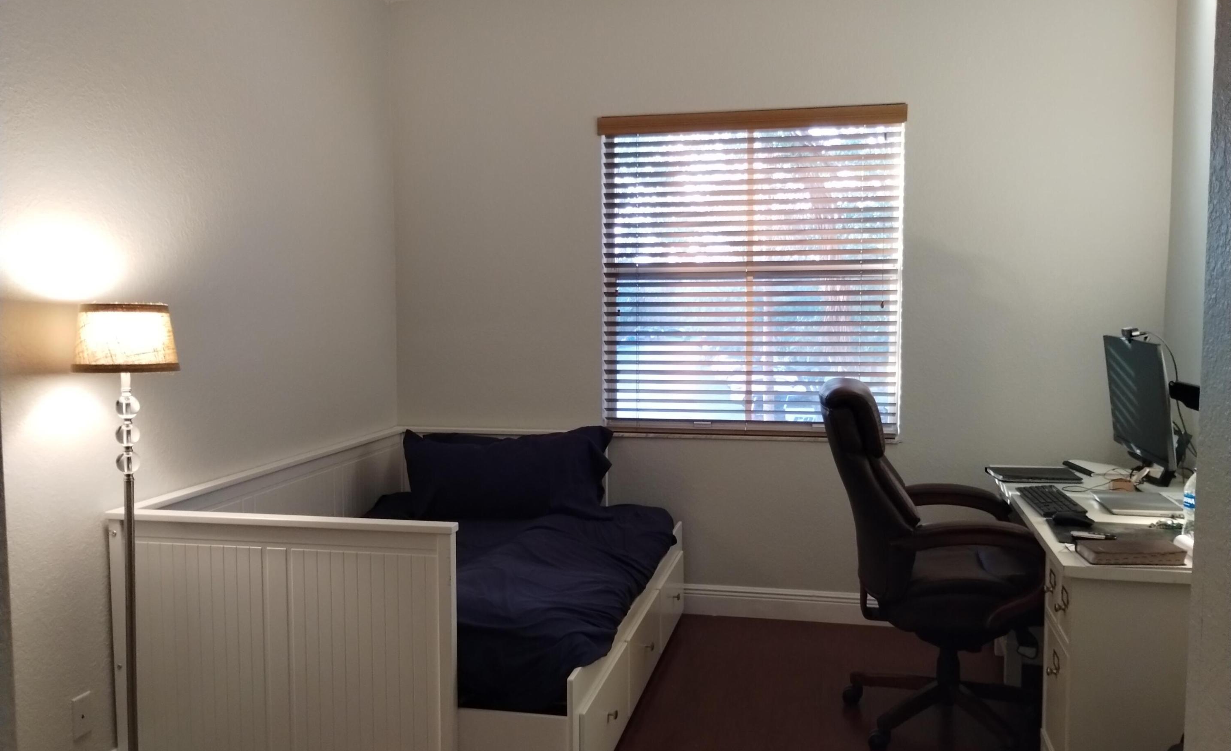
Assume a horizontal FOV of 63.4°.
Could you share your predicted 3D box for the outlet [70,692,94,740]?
[{"bbox_3d":[-1.460,0.937,2.738,0.008,0.116,0.071,1,4,12],"label":"outlet"}]

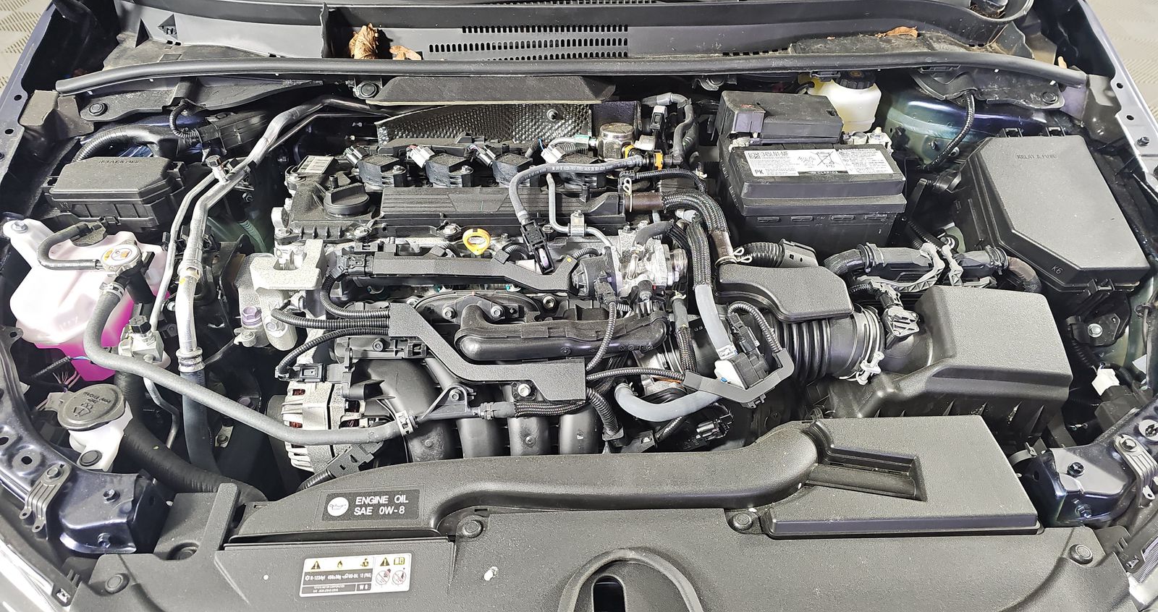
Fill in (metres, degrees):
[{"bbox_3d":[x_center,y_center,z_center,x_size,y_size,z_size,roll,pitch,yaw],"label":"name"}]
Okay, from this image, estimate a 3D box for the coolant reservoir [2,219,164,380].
[{"bbox_3d":[-0.563,-0.010,0.875,0.170,0.165,0.160,-1,41,-2],"label":"coolant reservoir"}]

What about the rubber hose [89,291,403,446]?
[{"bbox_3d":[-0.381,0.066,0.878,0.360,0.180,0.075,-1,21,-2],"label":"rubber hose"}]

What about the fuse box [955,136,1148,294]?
[{"bbox_3d":[0.547,-0.085,0.942,0.152,0.130,0.215,-2,54,0],"label":"fuse box"}]

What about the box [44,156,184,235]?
[{"bbox_3d":[-0.572,-0.136,0.981,0.152,0.080,0.090,-1,44,0],"label":"box"}]

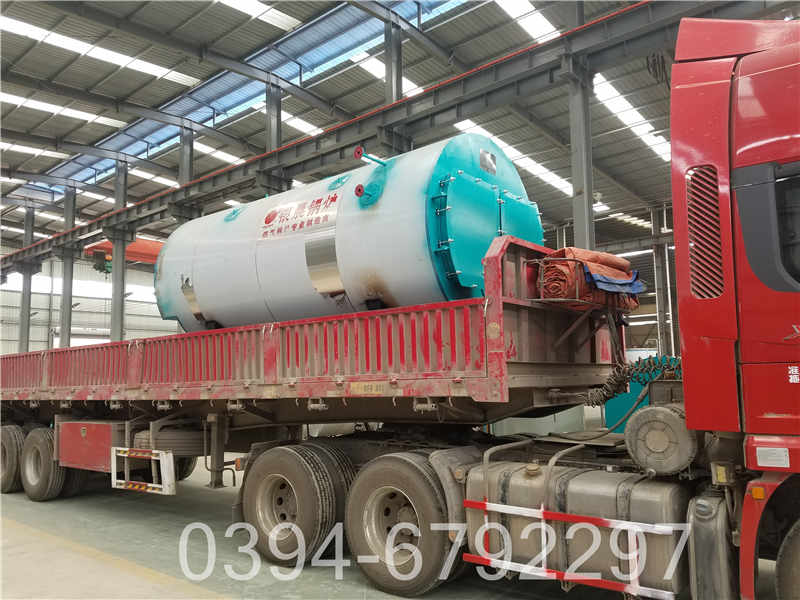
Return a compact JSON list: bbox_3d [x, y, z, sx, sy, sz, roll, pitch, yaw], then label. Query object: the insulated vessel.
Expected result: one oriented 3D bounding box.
[{"bbox_3d":[-0.788,-0.345,7.166,4.608,2.276,2.176,-7,-10,39],"label":"insulated vessel"}]

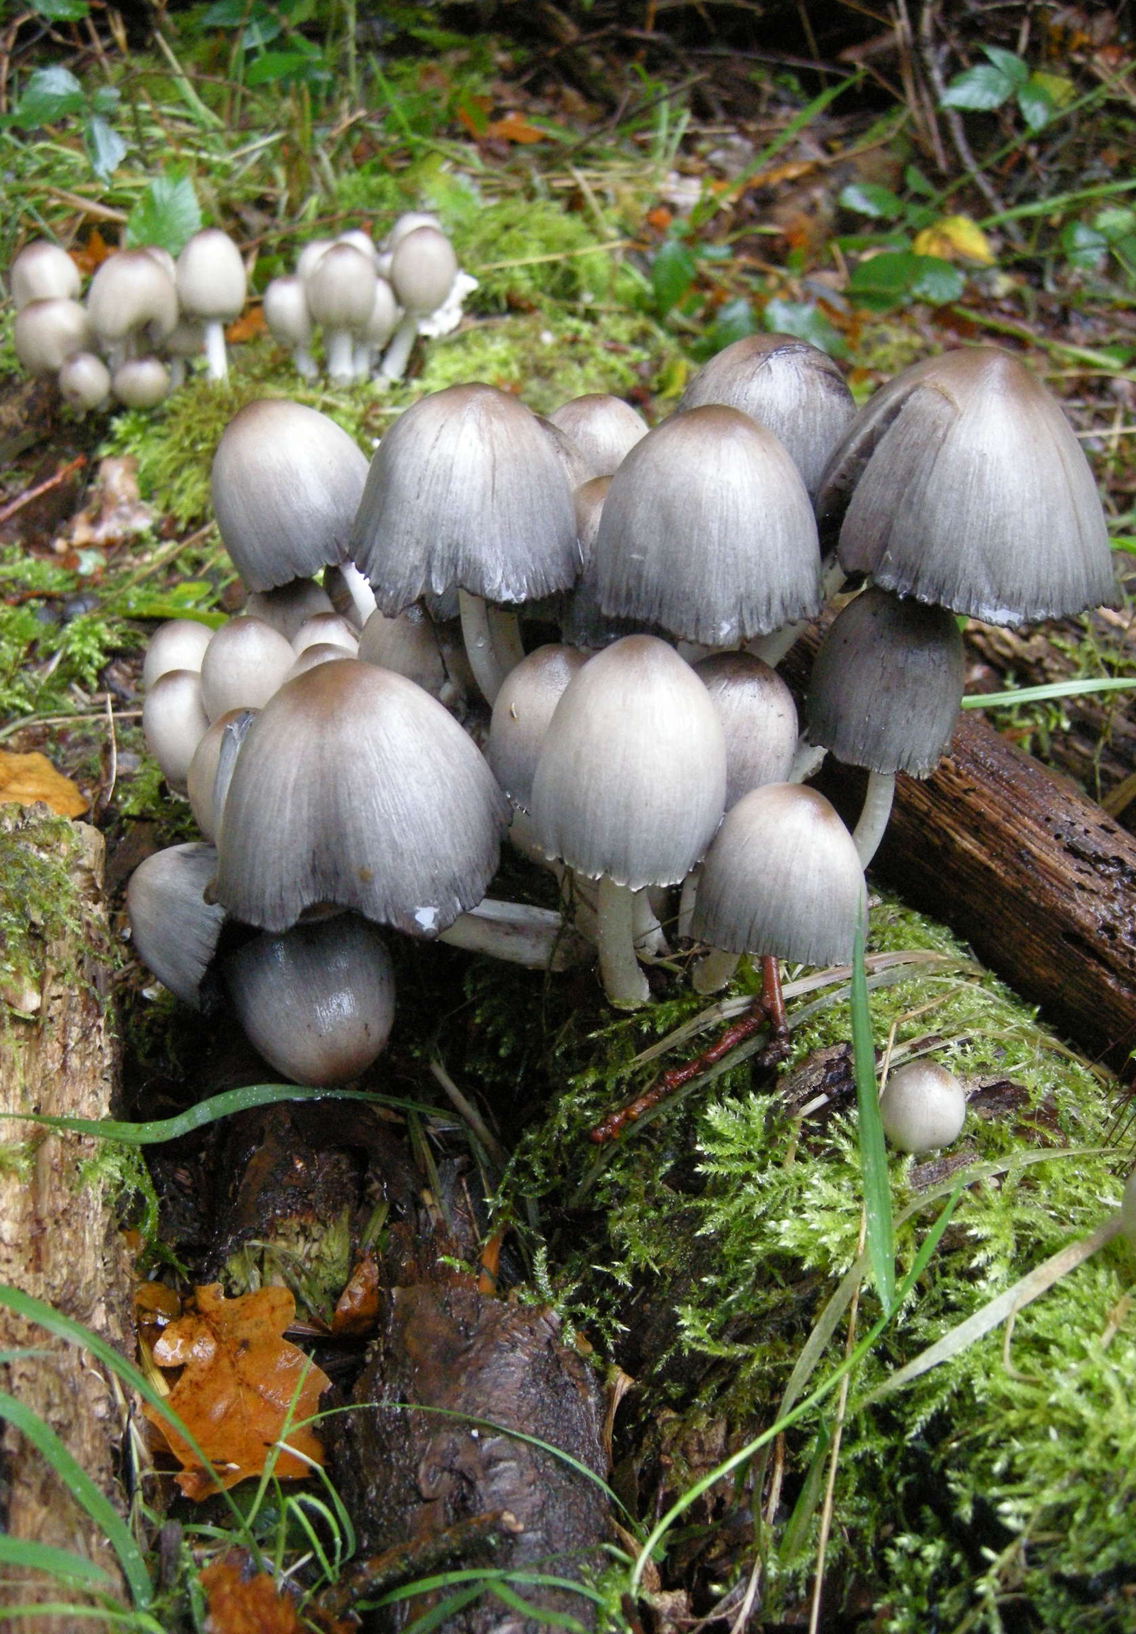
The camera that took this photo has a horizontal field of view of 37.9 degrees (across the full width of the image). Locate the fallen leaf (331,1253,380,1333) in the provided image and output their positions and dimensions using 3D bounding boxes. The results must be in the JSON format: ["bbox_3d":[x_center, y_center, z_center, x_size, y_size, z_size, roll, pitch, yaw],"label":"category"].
[{"bbox_3d":[-0.053,0.120,0.415,0.012,0.018,0.012,0,32,0],"label":"fallen leaf"}]

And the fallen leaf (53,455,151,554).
[{"bbox_3d":[-0.177,-0.119,0.630,0.035,0.025,0.034,0,32,0],"label":"fallen leaf"}]

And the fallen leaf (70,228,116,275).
[{"bbox_3d":[-0.264,-0.315,0.920,0.028,0.023,0.024,0,32,0],"label":"fallen leaf"}]

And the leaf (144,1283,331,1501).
[{"bbox_3d":[-0.081,0.138,0.400,0.044,0.014,0.055,-6,33,-10],"label":"leaf"}]

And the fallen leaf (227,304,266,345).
[{"bbox_3d":[-0.155,-0.239,0.800,0.023,0.015,0.023,0,32,0],"label":"fallen leaf"}]

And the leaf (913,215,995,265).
[{"bbox_3d":[0.240,-0.360,1.030,0.051,0.021,0.040,0,32,0],"label":"leaf"}]

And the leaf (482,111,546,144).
[{"bbox_3d":[-0.041,-0.522,1.250,0.046,0.019,0.038,0,32,0],"label":"leaf"}]

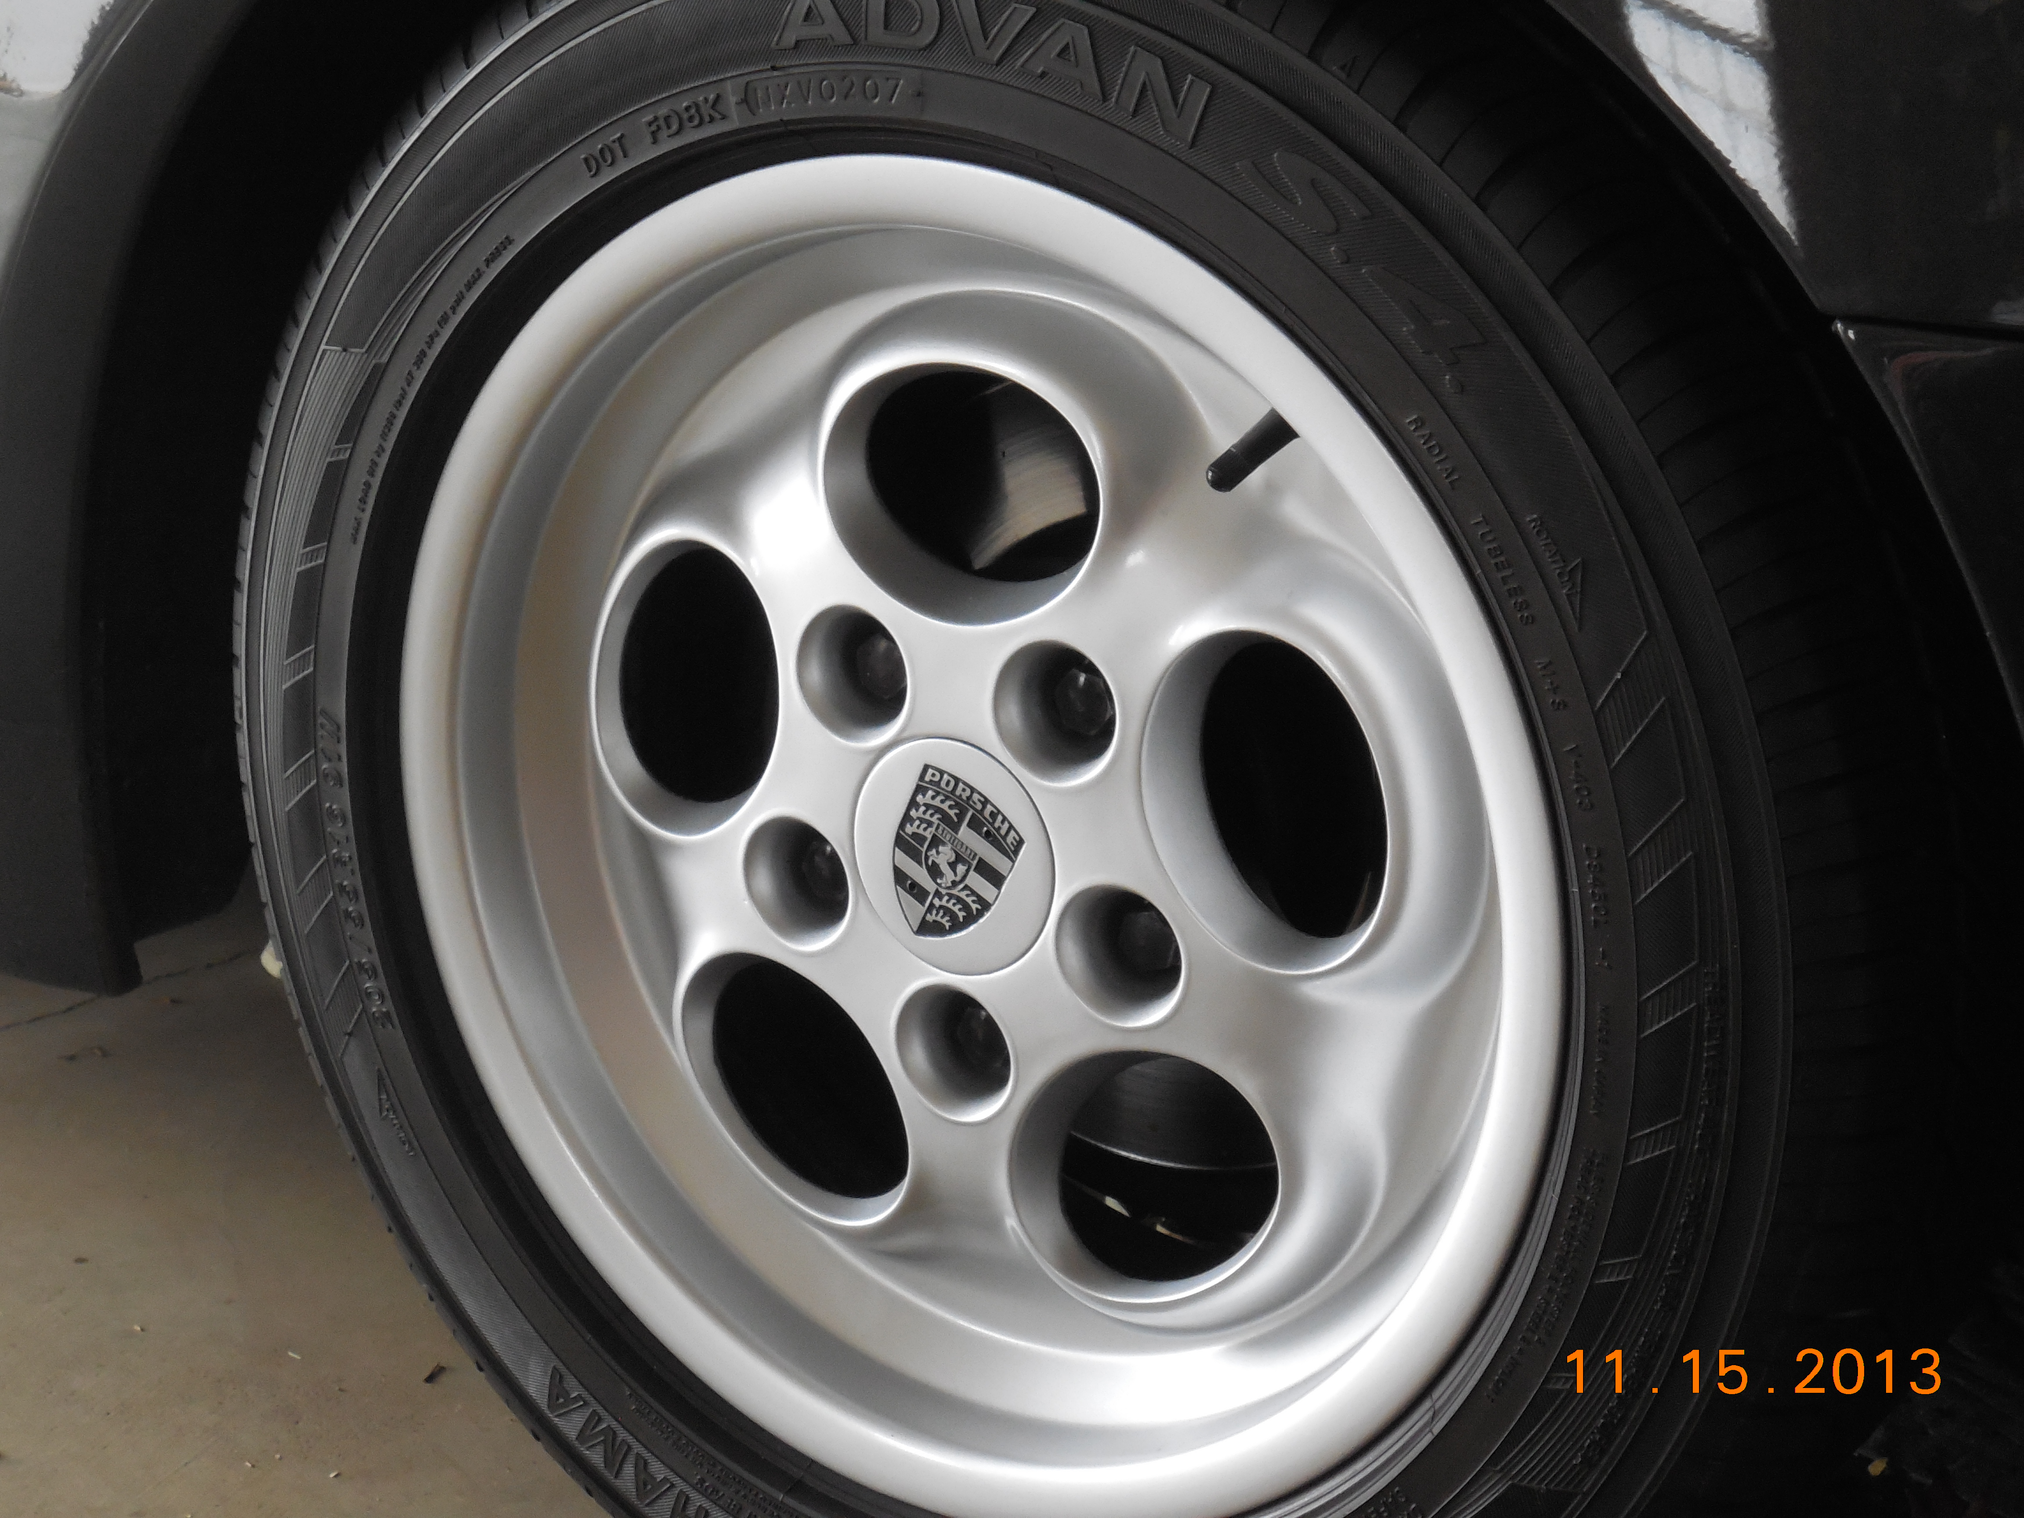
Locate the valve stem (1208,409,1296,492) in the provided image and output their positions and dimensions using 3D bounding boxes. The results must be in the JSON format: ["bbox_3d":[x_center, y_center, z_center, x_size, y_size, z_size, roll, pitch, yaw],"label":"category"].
[{"bbox_3d":[0.073,-0.091,1.060,0.036,0.012,0.012,-41,27,-8],"label":"valve stem"}]

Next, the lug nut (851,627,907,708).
[{"bbox_3d":[-0.035,-0.032,1.180,0.025,0.025,0.024,11,20,33],"label":"lug nut"}]

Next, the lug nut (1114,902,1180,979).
[{"bbox_3d":[0.048,0.054,1.145,0.025,0.025,0.024,11,20,33],"label":"lug nut"}]

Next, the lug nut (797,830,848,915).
[{"bbox_3d":[-0.054,0.034,1.213,0.025,0.025,0.024,11,20,33],"label":"lug nut"}]

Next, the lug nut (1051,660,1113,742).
[{"bbox_3d":[0.028,-0.020,1.138,0.025,0.025,0.024,11,20,33],"label":"lug nut"}]

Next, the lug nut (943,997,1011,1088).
[{"bbox_3d":[-0.003,0.087,1.192,0.025,0.025,0.024,11,20,33],"label":"lug nut"}]

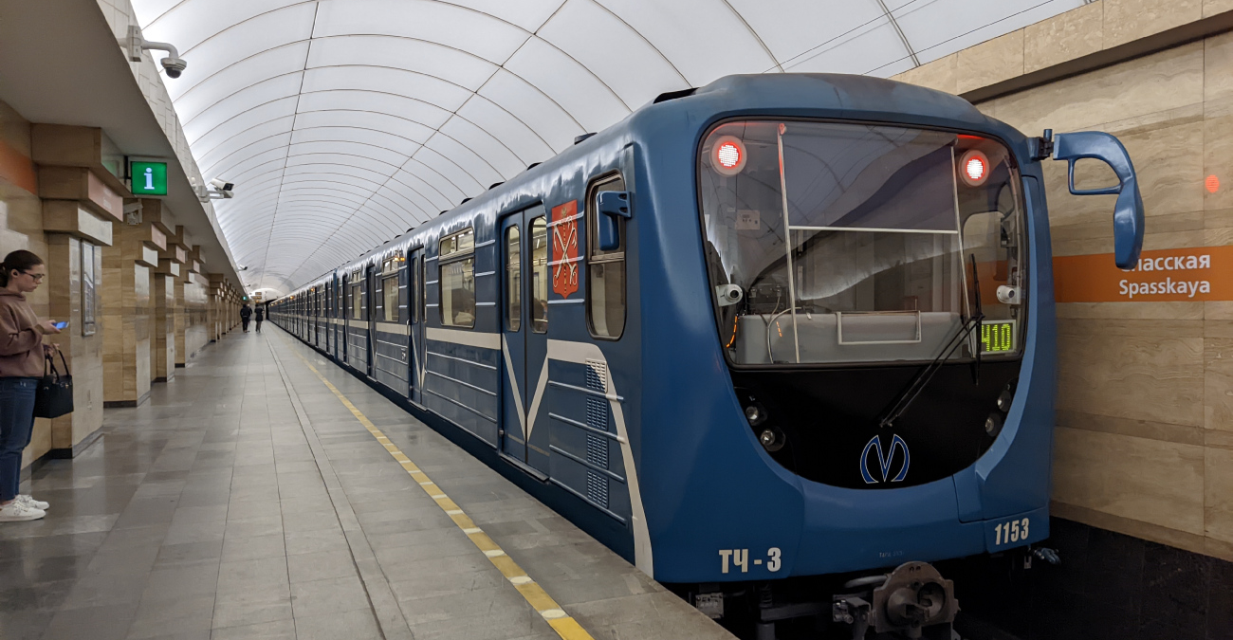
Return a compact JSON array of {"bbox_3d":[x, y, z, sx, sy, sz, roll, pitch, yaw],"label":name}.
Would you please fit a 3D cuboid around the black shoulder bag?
[{"bbox_3d":[-3.600,0.388,5.632,0.190,0.430,0.290,0,1,-6],"label":"black shoulder bag"}]

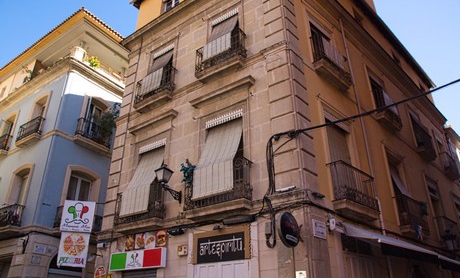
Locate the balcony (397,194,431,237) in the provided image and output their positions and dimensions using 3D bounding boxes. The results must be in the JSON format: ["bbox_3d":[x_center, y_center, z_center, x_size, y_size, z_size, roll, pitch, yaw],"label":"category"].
[{"bbox_3d":[6.024,2.562,11.330,1.800,0.990,0.340,24,-35,-38],"label":"balcony"}]

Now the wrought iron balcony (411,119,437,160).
[{"bbox_3d":[8.896,0.167,15.659,1.680,1.030,0.330,24,-35,-38],"label":"wrought iron balcony"}]

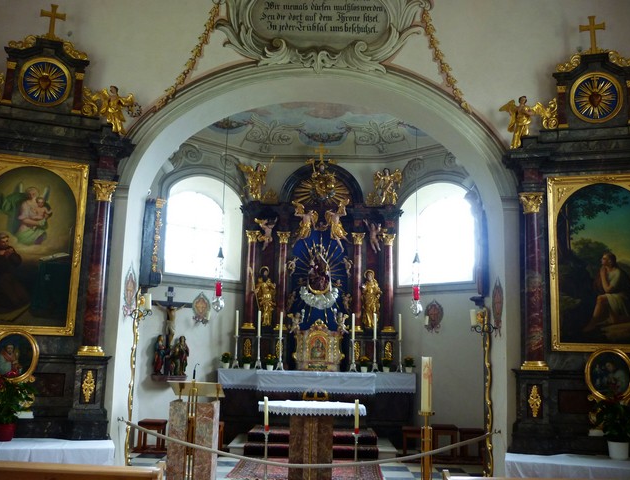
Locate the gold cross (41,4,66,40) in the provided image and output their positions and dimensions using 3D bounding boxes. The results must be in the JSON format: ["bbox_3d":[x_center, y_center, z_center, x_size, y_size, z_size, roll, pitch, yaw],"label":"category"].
[{"bbox_3d":[-2.557,-2.128,5.970,0.240,0.325,0.060,4,-9,-13],"label":"gold cross"}]

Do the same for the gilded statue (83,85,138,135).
[{"bbox_3d":[-1.898,-1.220,5.736,0.470,0.422,0.220,3,-9,-8],"label":"gilded statue"}]

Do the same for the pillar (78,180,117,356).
[{"bbox_3d":[-1.958,0.251,5.515,0.260,1.567,0.260,4,-9,-12],"label":"pillar"}]

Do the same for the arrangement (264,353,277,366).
[{"bbox_3d":[-0.737,2.020,10.104,0.190,0.260,0.190,2,-9,0],"label":"arrangement"}]

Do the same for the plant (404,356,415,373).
[{"bbox_3d":[1.573,2.073,10.156,0.190,0.269,0.190,2,-9,0],"label":"plant"}]

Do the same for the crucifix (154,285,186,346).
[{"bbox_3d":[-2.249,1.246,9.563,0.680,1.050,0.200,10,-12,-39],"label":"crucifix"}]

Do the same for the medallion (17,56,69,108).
[{"bbox_3d":[-2.500,-1.467,5.649,0.460,0.460,0.070,5,-10,-17],"label":"medallion"}]

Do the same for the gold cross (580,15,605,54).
[{"bbox_3d":[2.906,-2.148,6.389,0.265,0.427,0.050,-1,-10,15],"label":"gold cross"}]

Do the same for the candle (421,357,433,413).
[{"bbox_3d":[1.201,1.550,6.542,0.110,0.581,0.110,2,-9,0],"label":"candle"}]

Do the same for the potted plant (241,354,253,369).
[{"bbox_3d":[-1.123,2.020,10.153,0.190,0.258,0.190,2,-9,0],"label":"potted plant"}]

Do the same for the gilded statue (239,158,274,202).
[{"bbox_3d":[-1.056,-1.092,11.016,0.560,0.710,0.330,3,-9,-5],"label":"gilded statue"}]

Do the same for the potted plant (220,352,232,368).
[{"bbox_3d":[-1.489,2.005,10.152,0.190,0.260,0.190,2,-9,0],"label":"potted plant"}]

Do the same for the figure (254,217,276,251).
[{"bbox_3d":[-0.889,-0.112,10.854,0.400,0.586,0.250,2,-9,0],"label":"figure"}]

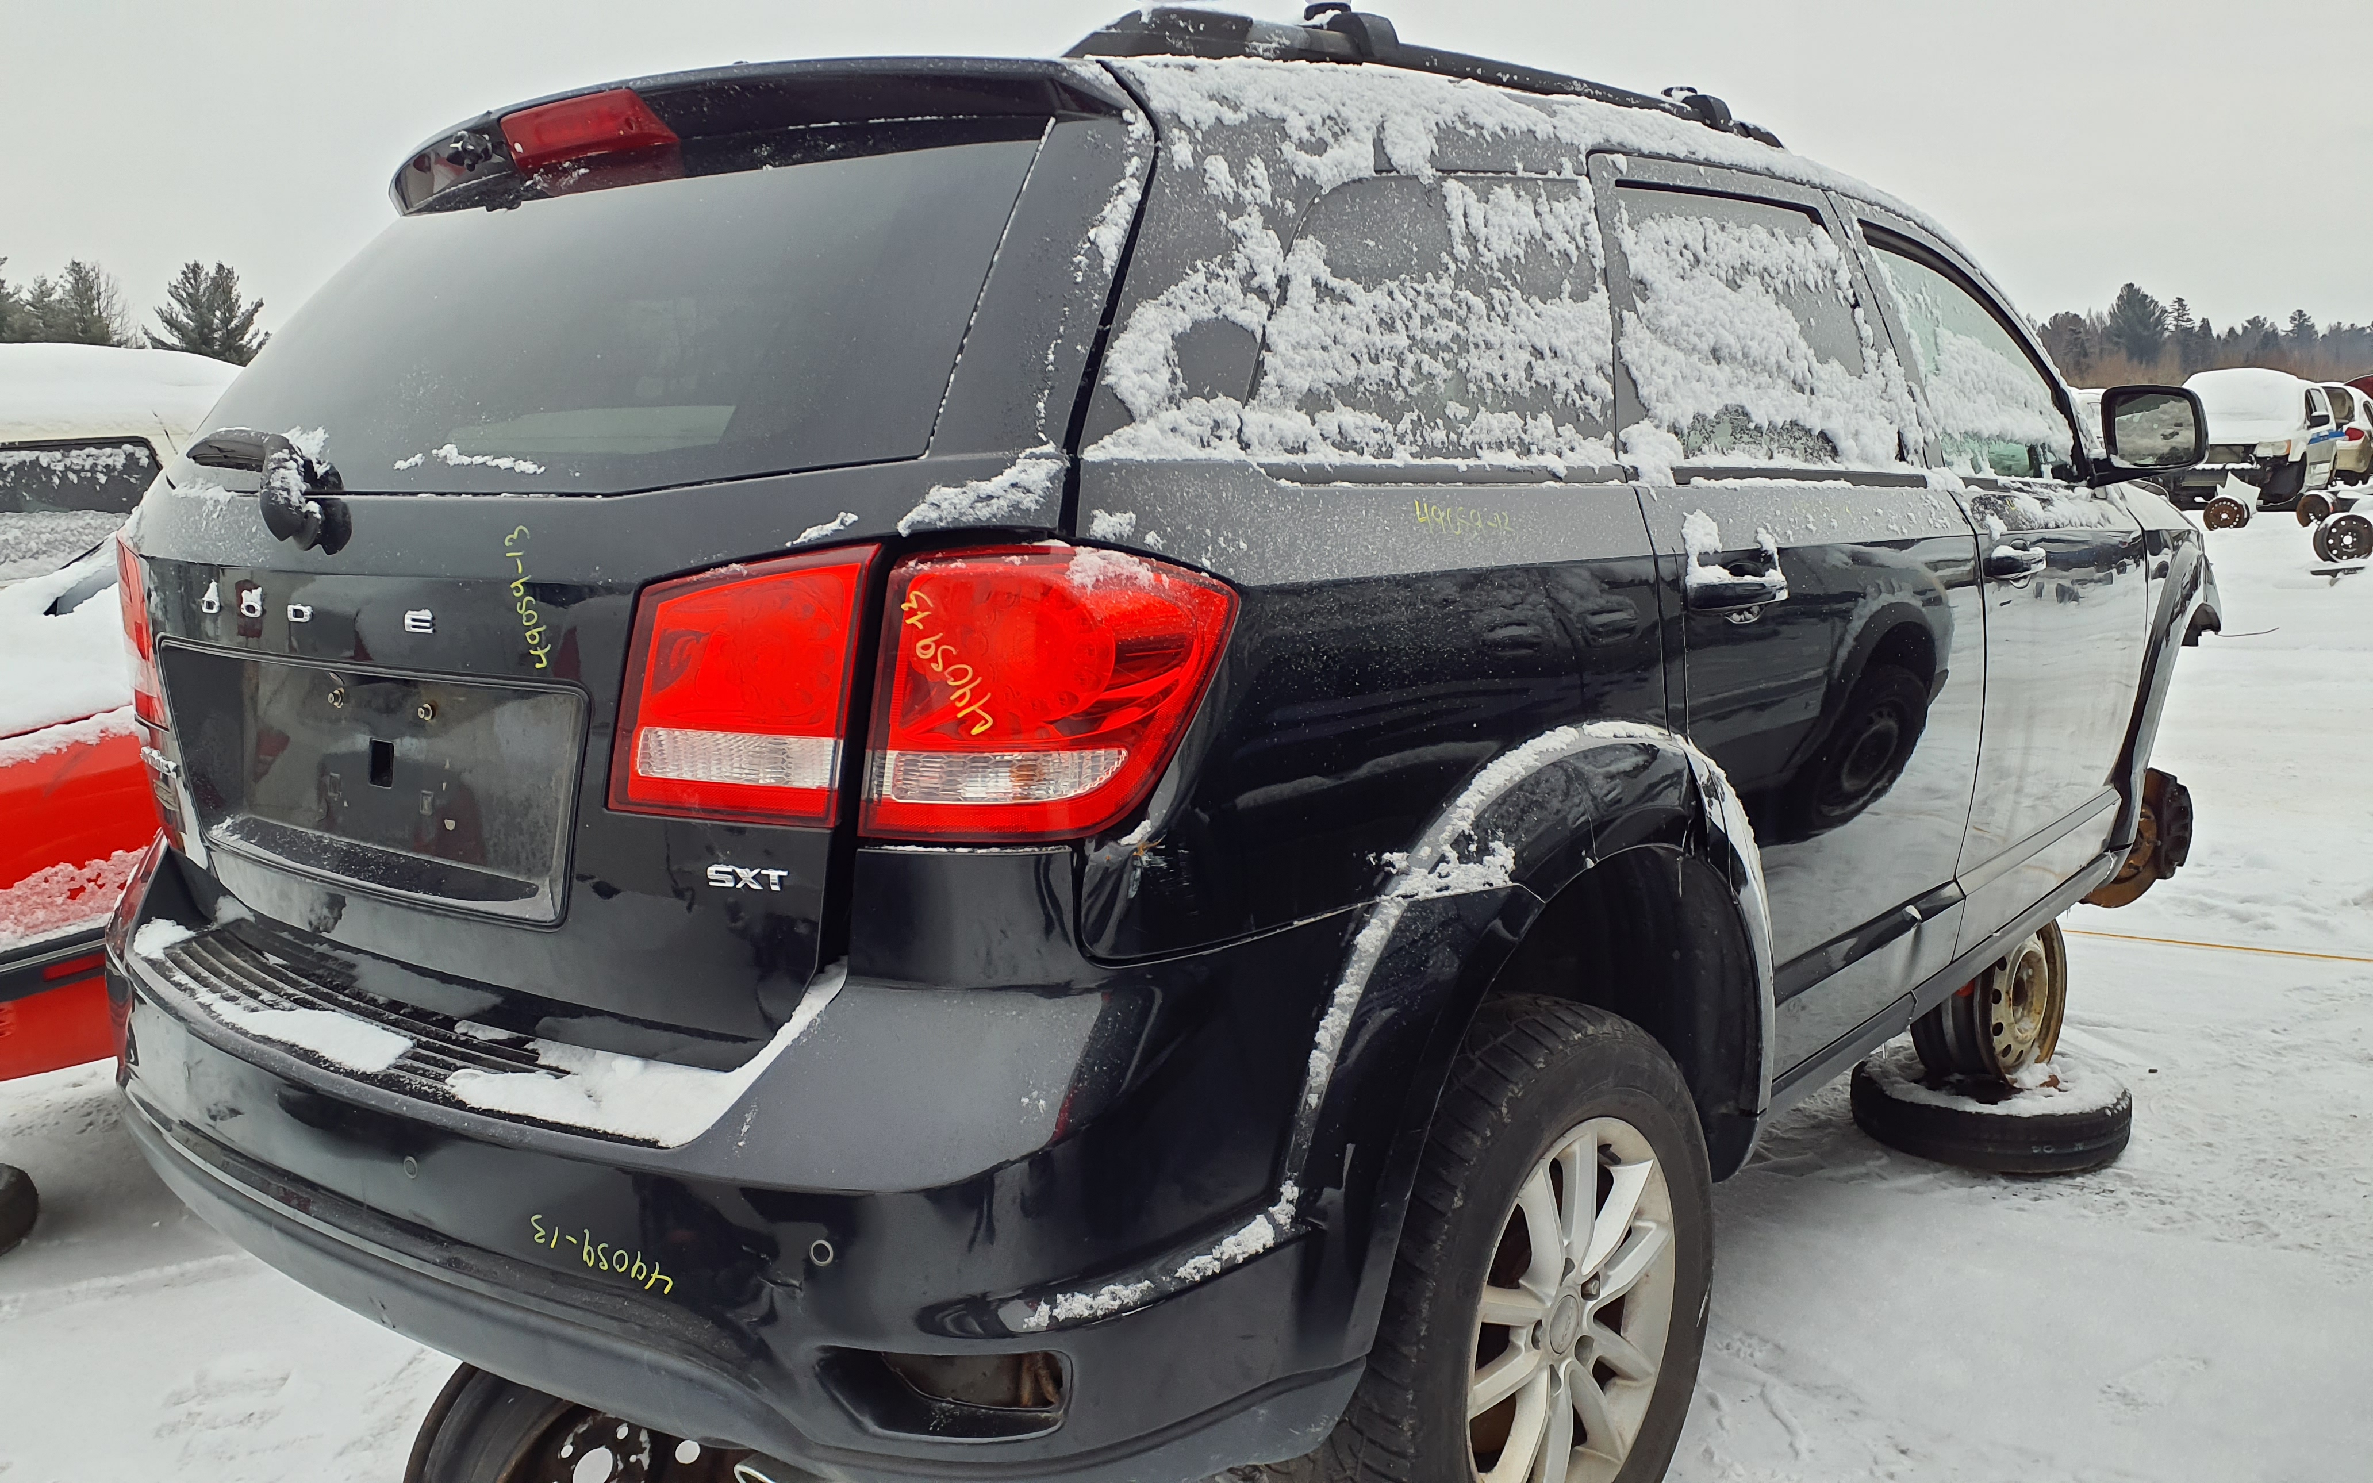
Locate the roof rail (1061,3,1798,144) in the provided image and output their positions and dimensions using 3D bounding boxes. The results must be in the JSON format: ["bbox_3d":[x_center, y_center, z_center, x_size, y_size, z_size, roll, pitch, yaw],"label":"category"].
[{"bbox_3d":[0.413,-0.800,2.135,0.090,0.115,1.620,6,15,40],"label":"roof rail"}]

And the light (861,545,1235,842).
[{"bbox_3d":[-0.104,-0.042,1.314,0.165,0.230,0.280,6,11,40],"label":"light"}]

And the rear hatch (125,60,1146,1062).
[{"bbox_3d":[-0.679,-0.252,1.854,1.550,0.920,0.540,6,11,40],"label":"rear hatch"}]

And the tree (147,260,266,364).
[{"bbox_3d":[-50.499,-21.165,90.000,6.000,7.400,6.000,-1,11,0],"label":"tree"}]

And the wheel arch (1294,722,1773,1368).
[{"bbox_3d":[0.368,0.270,1.849,0.180,0.610,1.000,6,11,40],"label":"wheel arch"}]

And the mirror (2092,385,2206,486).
[{"bbox_3d":[1.776,-0.560,3.220,0.200,0.185,0.140,6,11,40],"label":"mirror"}]

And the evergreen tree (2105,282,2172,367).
[{"bbox_3d":[89.779,-38.276,165.000,6.200,10.200,6.200,-1,11,0],"label":"evergreen tree"}]

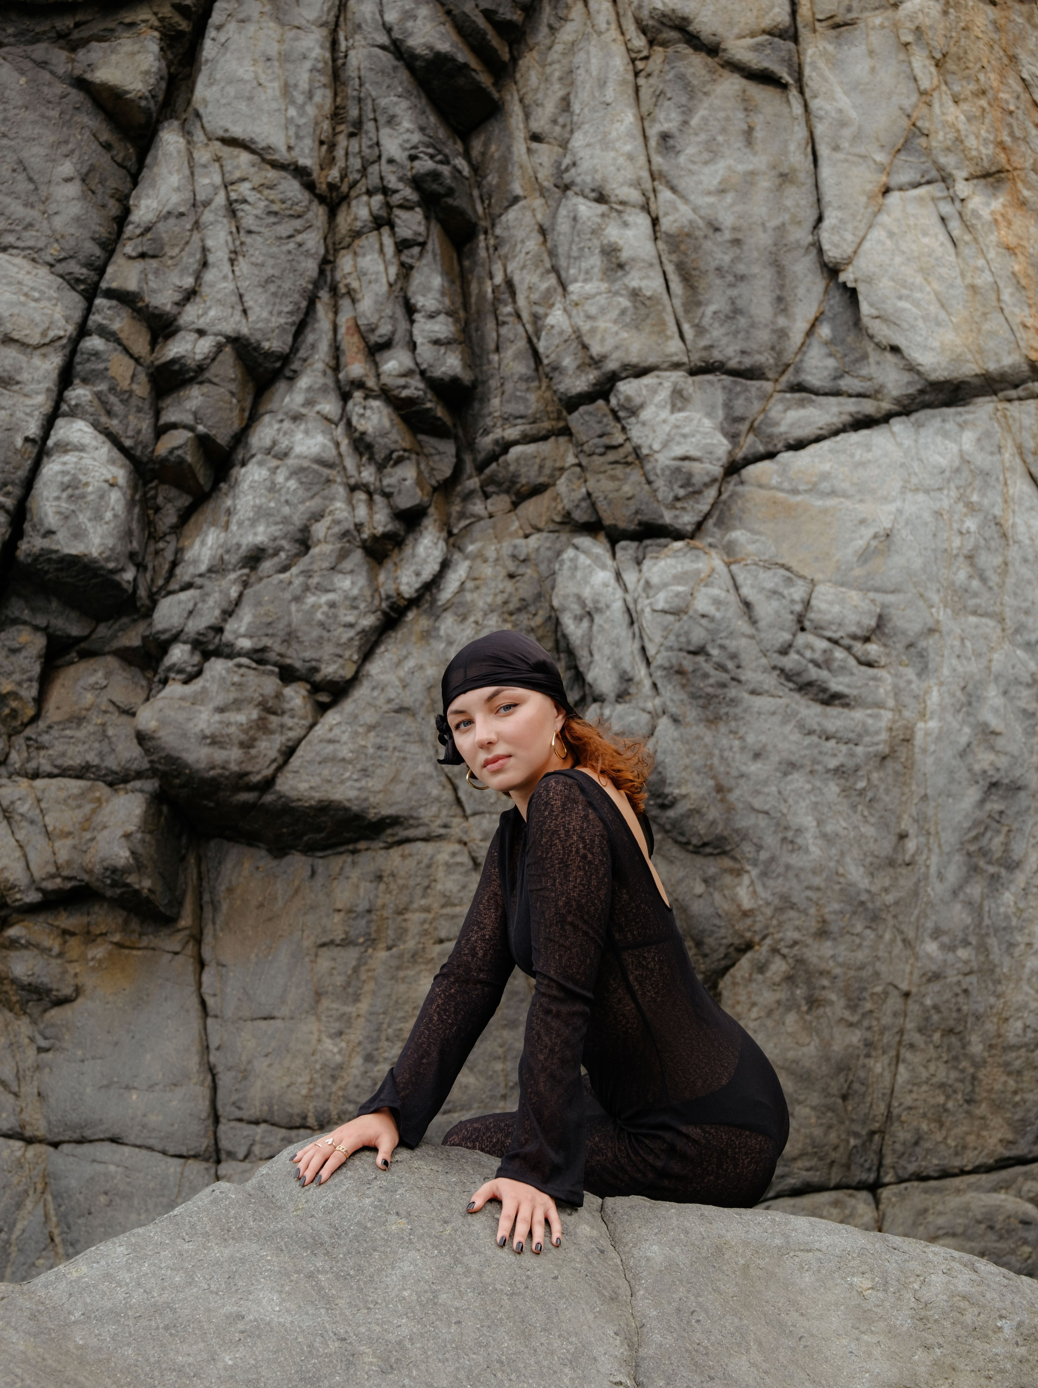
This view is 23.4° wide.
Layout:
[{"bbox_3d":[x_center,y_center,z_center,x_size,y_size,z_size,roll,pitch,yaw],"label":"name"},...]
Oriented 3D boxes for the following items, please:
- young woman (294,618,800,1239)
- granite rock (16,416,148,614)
[{"bbox_3d":[0.030,0.335,3.540,0.710,0.880,0.500,0,0,-14],"label":"young woman"},{"bbox_3d":[-1.010,-0.400,5.800,0.300,0.450,0.320,0,0,-6],"label":"granite rock"}]

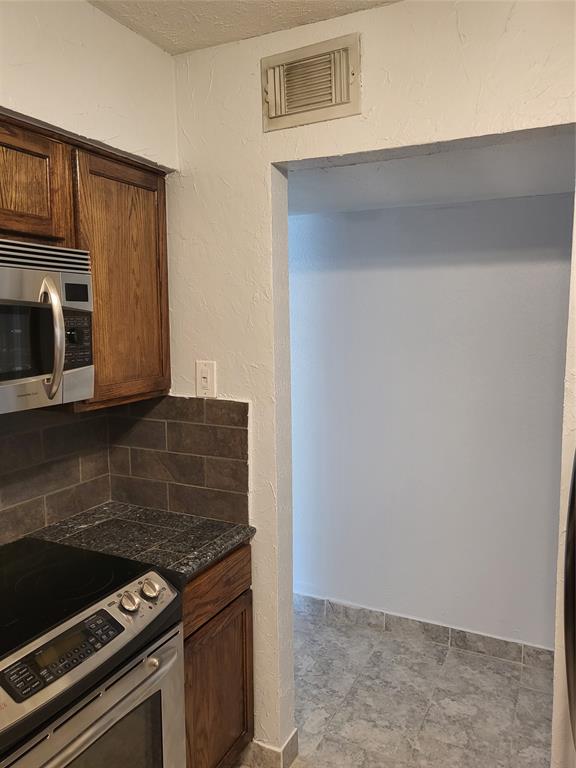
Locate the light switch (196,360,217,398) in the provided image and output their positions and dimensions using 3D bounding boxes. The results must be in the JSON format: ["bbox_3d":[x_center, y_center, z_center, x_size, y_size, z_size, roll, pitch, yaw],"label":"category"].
[{"bbox_3d":[-0.275,-0.014,1.922,0.078,0.122,0.013,3,8,27],"label":"light switch"}]

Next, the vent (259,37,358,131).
[{"bbox_3d":[0.055,-0.855,1.642,0.307,0.211,0.020,3,8,27],"label":"vent"}]

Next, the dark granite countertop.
[{"bbox_3d":[-0.472,0.507,1.883,0.638,0.040,0.377,3,8,27],"label":"dark granite countertop"}]

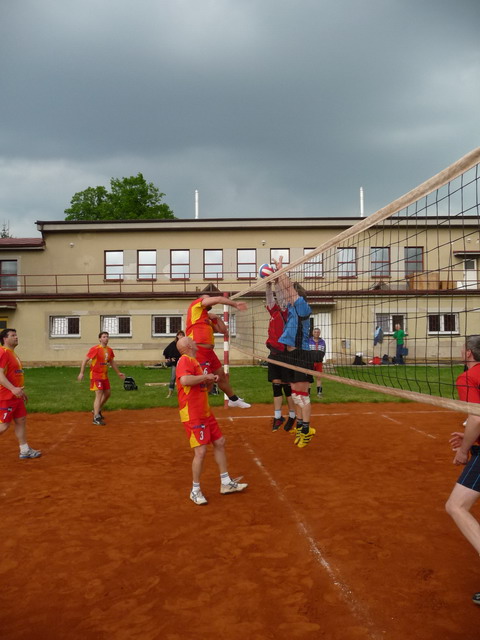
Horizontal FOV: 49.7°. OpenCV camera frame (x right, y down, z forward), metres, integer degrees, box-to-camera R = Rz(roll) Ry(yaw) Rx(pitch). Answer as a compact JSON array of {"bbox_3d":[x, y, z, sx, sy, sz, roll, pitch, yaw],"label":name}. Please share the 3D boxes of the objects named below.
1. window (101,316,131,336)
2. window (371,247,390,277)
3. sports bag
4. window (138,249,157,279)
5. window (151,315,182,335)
[{"bbox_3d":[-5.614,0.307,23.400,1.380,0.950,0.150,0,-1,2],"label":"window"},{"bbox_3d":[7.110,-2.920,26.244,0.989,1.531,0.150,0,-2,1],"label":"window"},{"bbox_3d":[-3.300,1.923,15.600,0.410,0.410,0.280,0,-2,-14],"label":"sports bag"},{"bbox_3d":[-4.736,-2.803,26.504,0.983,1.561,0.150,0,-2,1],"label":"window"},{"bbox_3d":[-3.256,0.271,23.350,1.380,0.970,0.150,0,-1,2],"label":"window"}]

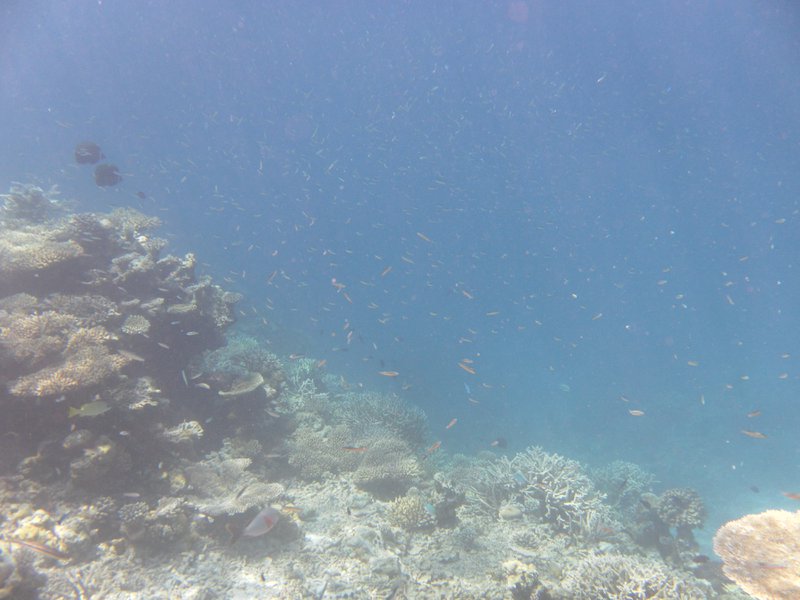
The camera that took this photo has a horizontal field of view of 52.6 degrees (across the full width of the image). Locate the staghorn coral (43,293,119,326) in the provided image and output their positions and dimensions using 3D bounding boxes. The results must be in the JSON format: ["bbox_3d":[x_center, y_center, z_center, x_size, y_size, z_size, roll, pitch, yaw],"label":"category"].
[{"bbox_3d":[-1.540,0.046,3.900,0.366,0.136,0.275,0,9,0],"label":"staghorn coral"}]

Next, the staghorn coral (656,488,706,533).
[{"bbox_3d":[1.496,1.114,4.300,0.266,0.176,0.239,0,9,0],"label":"staghorn coral"}]

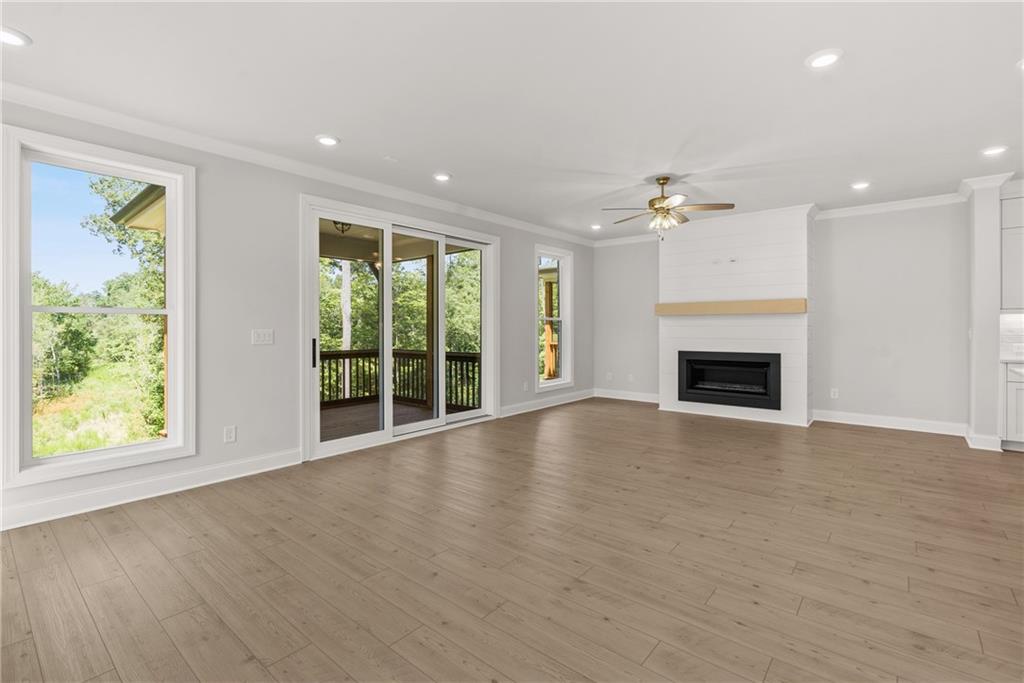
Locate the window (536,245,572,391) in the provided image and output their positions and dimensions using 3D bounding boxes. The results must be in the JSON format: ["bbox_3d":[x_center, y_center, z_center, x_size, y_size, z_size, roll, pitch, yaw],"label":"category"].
[{"bbox_3d":[0.669,-0.356,7.247,0.090,2.230,1.020,1,2,41],"label":"window"}]

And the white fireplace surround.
[{"bbox_3d":[3.139,-0.329,6.490,1.920,2.740,0.540,1,2,41],"label":"white fireplace surround"}]

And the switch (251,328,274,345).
[{"bbox_3d":[-2.145,-0.039,3.921,0.012,0.128,0.172,1,2,41],"label":"switch"}]

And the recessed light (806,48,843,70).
[{"bbox_3d":[1.747,-1.563,2.544,0.182,0.025,0.182,1,2,41],"label":"recessed light"}]

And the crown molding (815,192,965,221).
[{"bbox_3d":[4.583,-1.625,5.611,1.440,0.095,0.090,1,2,41],"label":"crown molding"}]

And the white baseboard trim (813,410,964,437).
[{"bbox_3d":[4.609,0.998,5.640,1.430,0.145,0.018,1,2,41],"label":"white baseboard trim"}]

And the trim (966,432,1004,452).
[{"bbox_3d":[4.823,1.030,4.632,0.225,0.145,0.020,1,2,41],"label":"trim"}]

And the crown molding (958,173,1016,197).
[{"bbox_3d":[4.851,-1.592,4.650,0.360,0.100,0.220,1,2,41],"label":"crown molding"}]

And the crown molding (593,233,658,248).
[{"bbox_3d":[1.947,-1.692,7.692,1.290,0.095,0.090,1,2,41],"label":"crown molding"}]

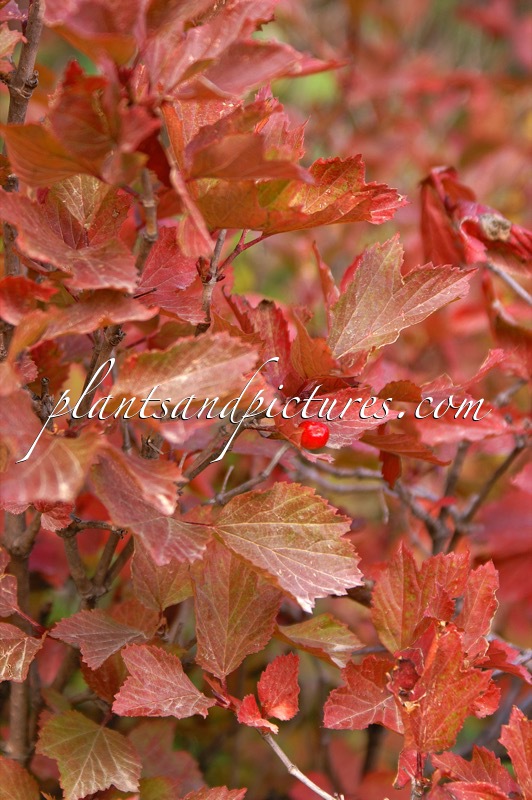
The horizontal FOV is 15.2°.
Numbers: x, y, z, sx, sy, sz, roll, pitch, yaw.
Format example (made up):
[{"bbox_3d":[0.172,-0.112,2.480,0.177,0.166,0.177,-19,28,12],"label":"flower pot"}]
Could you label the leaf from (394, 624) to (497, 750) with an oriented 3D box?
[{"bbox_3d":[0.068,0.110,0.765,0.035,0.047,0.015,8,-9,7],"label":"leaf"}]

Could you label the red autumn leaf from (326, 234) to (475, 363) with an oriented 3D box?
[{"bbox_3d":[0.052,-0.037,0.775,0.059,0.036,0.013,-28,-18,-7],"label":"red autumn leaf"}]

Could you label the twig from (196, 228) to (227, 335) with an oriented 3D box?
[{"bbox_3d":[-0.022,-0.047,0.800,0.005,0.043,0.005,11,0,0],"label":"twig"}]

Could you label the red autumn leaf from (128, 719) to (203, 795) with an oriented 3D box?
[{"bbox_3d":[-0.043,0.154,0.864,0.032,0.036,0.010,-10,-30,-6],"label":"red autumn leaf"}]

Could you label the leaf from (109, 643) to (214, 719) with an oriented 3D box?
[{"bbox_3d":[-0.041,0.113,0.800,0.041,0.012,0.037,4,53,3],"label":"leaf"}]

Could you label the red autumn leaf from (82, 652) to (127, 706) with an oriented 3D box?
[{"bbox_3d":[-0.066,0.115,0.824,0.023,0.025,0.008,-11,-24,-5],"label":"red autumn leaf"}]

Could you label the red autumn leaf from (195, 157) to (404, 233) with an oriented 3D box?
[{"bbox_3d":[0.013,-0.081,0.784,0.080,0.016,0.040,0,31,-6],"label":"red autumn leaf"}]

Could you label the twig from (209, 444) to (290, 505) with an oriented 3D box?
[{"bbox_3d":[-0.007,0.030,0.810,0.041,0.011,0.010,-35,0,0],"label":"twig"}]

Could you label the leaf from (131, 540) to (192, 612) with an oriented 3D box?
[{"bbox_3d":[-0.041,0.067,0.780,0.025,0.032,0.011,0,-12,0],"label":"leaf"}]

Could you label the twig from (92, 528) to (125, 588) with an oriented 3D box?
[{"bbox_3d":[-0.062,0.063,0.790,0.005,0.024,0.005,25,3,0],"label":"twig"}]

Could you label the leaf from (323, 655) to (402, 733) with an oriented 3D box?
[{"bbox_3d":[0.037,0.114,0.775,0.032,0.029,0.013,-6,-12,-1],"label":"leaf"}]

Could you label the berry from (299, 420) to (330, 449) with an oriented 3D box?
[{"bbox_3d":[0.018,0.013,0.731,0.010,0.010,0.010,0,15,0],"label":"berry"}]

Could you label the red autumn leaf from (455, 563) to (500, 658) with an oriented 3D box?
[{"bbox_3d":[0.078,0.078,0.736,0.016,0.036,0.010,14,6,26],"label":"red autumn leaf"}]

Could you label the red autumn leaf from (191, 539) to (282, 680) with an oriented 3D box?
[{"bbox_3d":[-0.012,0.084,0.808,0.037,0.062,0.012,3,-24,1],"label":"red autumn leaf"}]

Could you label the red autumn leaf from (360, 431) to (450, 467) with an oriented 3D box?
[{"bbox_3d":[0.054,0.018,0.775,0.034,0.008,0.020,18,14,3],"label":"red autumn leaf"}]

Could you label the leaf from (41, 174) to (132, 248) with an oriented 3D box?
[{"bbox_3d":[-0.072,-0.075,0.800,0.037,0.036,0.013,0,-27,0],"label":"leaf"}]

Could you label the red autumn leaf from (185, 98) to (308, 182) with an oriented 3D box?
[{"bbox_3d":[-0.007,-0.091,0.702,0.044,0.028,0.019,8,15,-2],"label":"red autumn leaf"}]

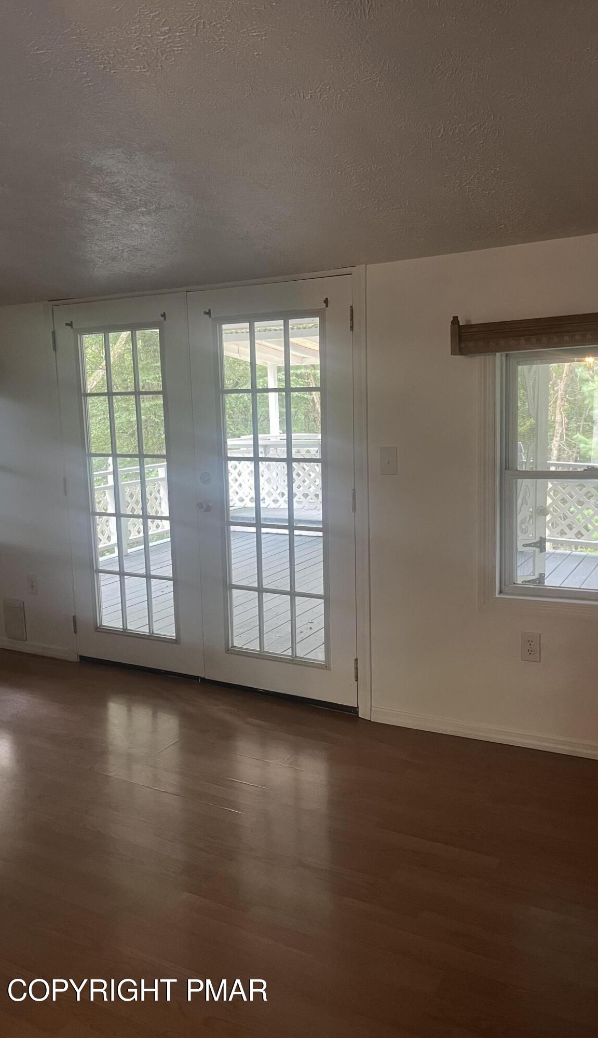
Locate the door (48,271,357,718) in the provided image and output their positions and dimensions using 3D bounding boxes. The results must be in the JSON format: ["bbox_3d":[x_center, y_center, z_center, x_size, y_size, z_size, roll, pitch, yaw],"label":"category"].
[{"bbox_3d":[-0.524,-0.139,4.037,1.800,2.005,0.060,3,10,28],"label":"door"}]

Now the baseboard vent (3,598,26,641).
[{"bbox_3d":[-1.757,0.624,4.807,0.180,0.260,0.020,3,10,28],"label":"baseboard vent"}]

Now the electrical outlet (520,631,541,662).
[{"bbox_3d":[0.979,0.543,3.292,0.078,0.125,0.010,3,10,28],"label":"electrical outlet"}]

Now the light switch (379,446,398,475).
[{"bbox_3d":[0.399,-0.257,3.479,0.079,0.125,0.012,3,10,28],"label":"light switch"}]

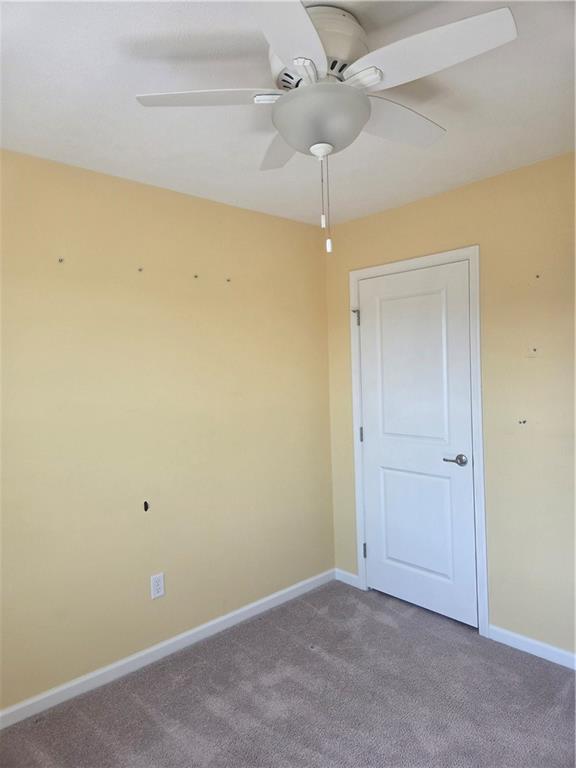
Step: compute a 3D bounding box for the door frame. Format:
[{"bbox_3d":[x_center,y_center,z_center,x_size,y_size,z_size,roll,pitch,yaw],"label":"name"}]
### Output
[{"bbox_3d":[0.778,0.314,3.073,0.100,2.096,0.886,-3,2,-43],"label":"door frame"}]

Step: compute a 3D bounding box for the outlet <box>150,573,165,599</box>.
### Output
[{"bbox_3d":[-0.670,1.044,2.639,0.071,0.118,0.011,-3,2,-43],"label":"outlet"}]

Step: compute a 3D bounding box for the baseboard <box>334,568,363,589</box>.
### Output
[{"bbox_3d":[0.406,1.325,3.481,0.016,0.079,0.223,-3,2,-43],"label":"baseboard"}]

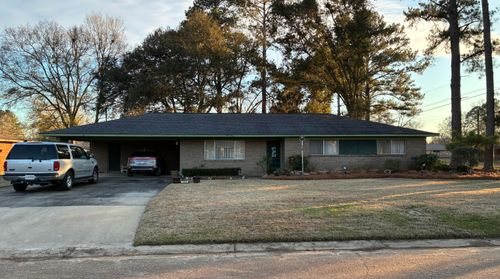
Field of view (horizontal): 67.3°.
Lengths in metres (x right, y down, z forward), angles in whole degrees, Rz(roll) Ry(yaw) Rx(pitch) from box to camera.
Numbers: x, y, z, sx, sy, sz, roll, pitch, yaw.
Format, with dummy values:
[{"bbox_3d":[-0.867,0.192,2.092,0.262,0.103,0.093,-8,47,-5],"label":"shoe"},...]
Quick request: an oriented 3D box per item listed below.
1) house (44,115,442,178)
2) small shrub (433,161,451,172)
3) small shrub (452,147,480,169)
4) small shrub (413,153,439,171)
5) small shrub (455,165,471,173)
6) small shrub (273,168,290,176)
[{"bbox_3d":[-0.449,0.264,28.518,24.700,4.600,10.400,0,-3,-3],"label":"house"},{"bbox_3d":[12.240,1.726,24.000,1.100,0.740,1.000,0,-3,-3],"label":"small shrub"},{"bbox_3d":[14.529,1.208,25.200,1.800,1.420,1.700,0,-3,-3],"label":"small shrub"},{"bbox_3d":[11.357,1.424,24.300,1.620,1.120,1.500,0,-3,-3],"label":"small shrub"},{"bbox_3d":[13.412,1.830,23.700,0.970,0.480,0.850,0,-3,-3],"label":"small shrub"},{"bbox_3d":[1.955,2.048,23.300,1.070,0.480,0.850,0,-3,-3],"label":"small shrub"}]

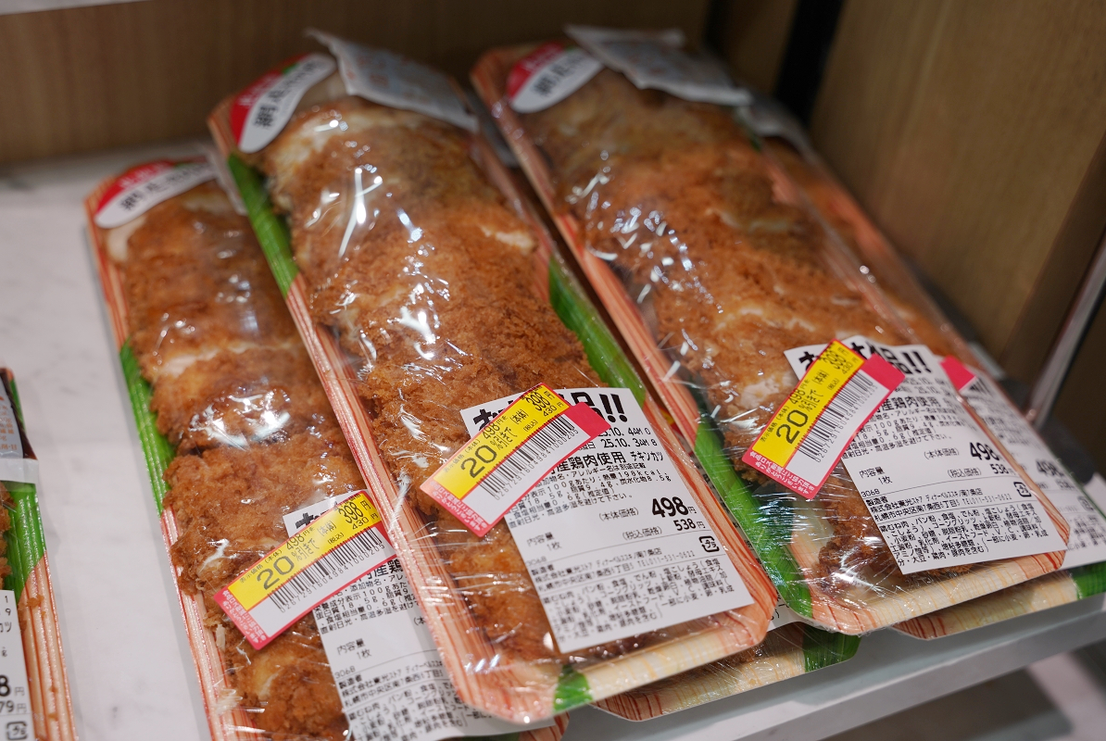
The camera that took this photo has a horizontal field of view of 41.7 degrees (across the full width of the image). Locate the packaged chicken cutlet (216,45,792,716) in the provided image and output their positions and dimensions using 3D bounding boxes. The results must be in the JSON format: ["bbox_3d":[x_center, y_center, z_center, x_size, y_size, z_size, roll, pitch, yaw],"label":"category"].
[{"bbox_3d":[-0.036,-0.015,0.499,0.101,0.039,0.305,-13,50,-21],"label":"packaged chicken cutlet"}]

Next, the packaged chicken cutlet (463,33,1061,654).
[{"bbox_3d":[0.065,-0.032,0.536,0.101,0.039,0.305,-12,49,-20],"label":"packaged chicken cutlet"}]

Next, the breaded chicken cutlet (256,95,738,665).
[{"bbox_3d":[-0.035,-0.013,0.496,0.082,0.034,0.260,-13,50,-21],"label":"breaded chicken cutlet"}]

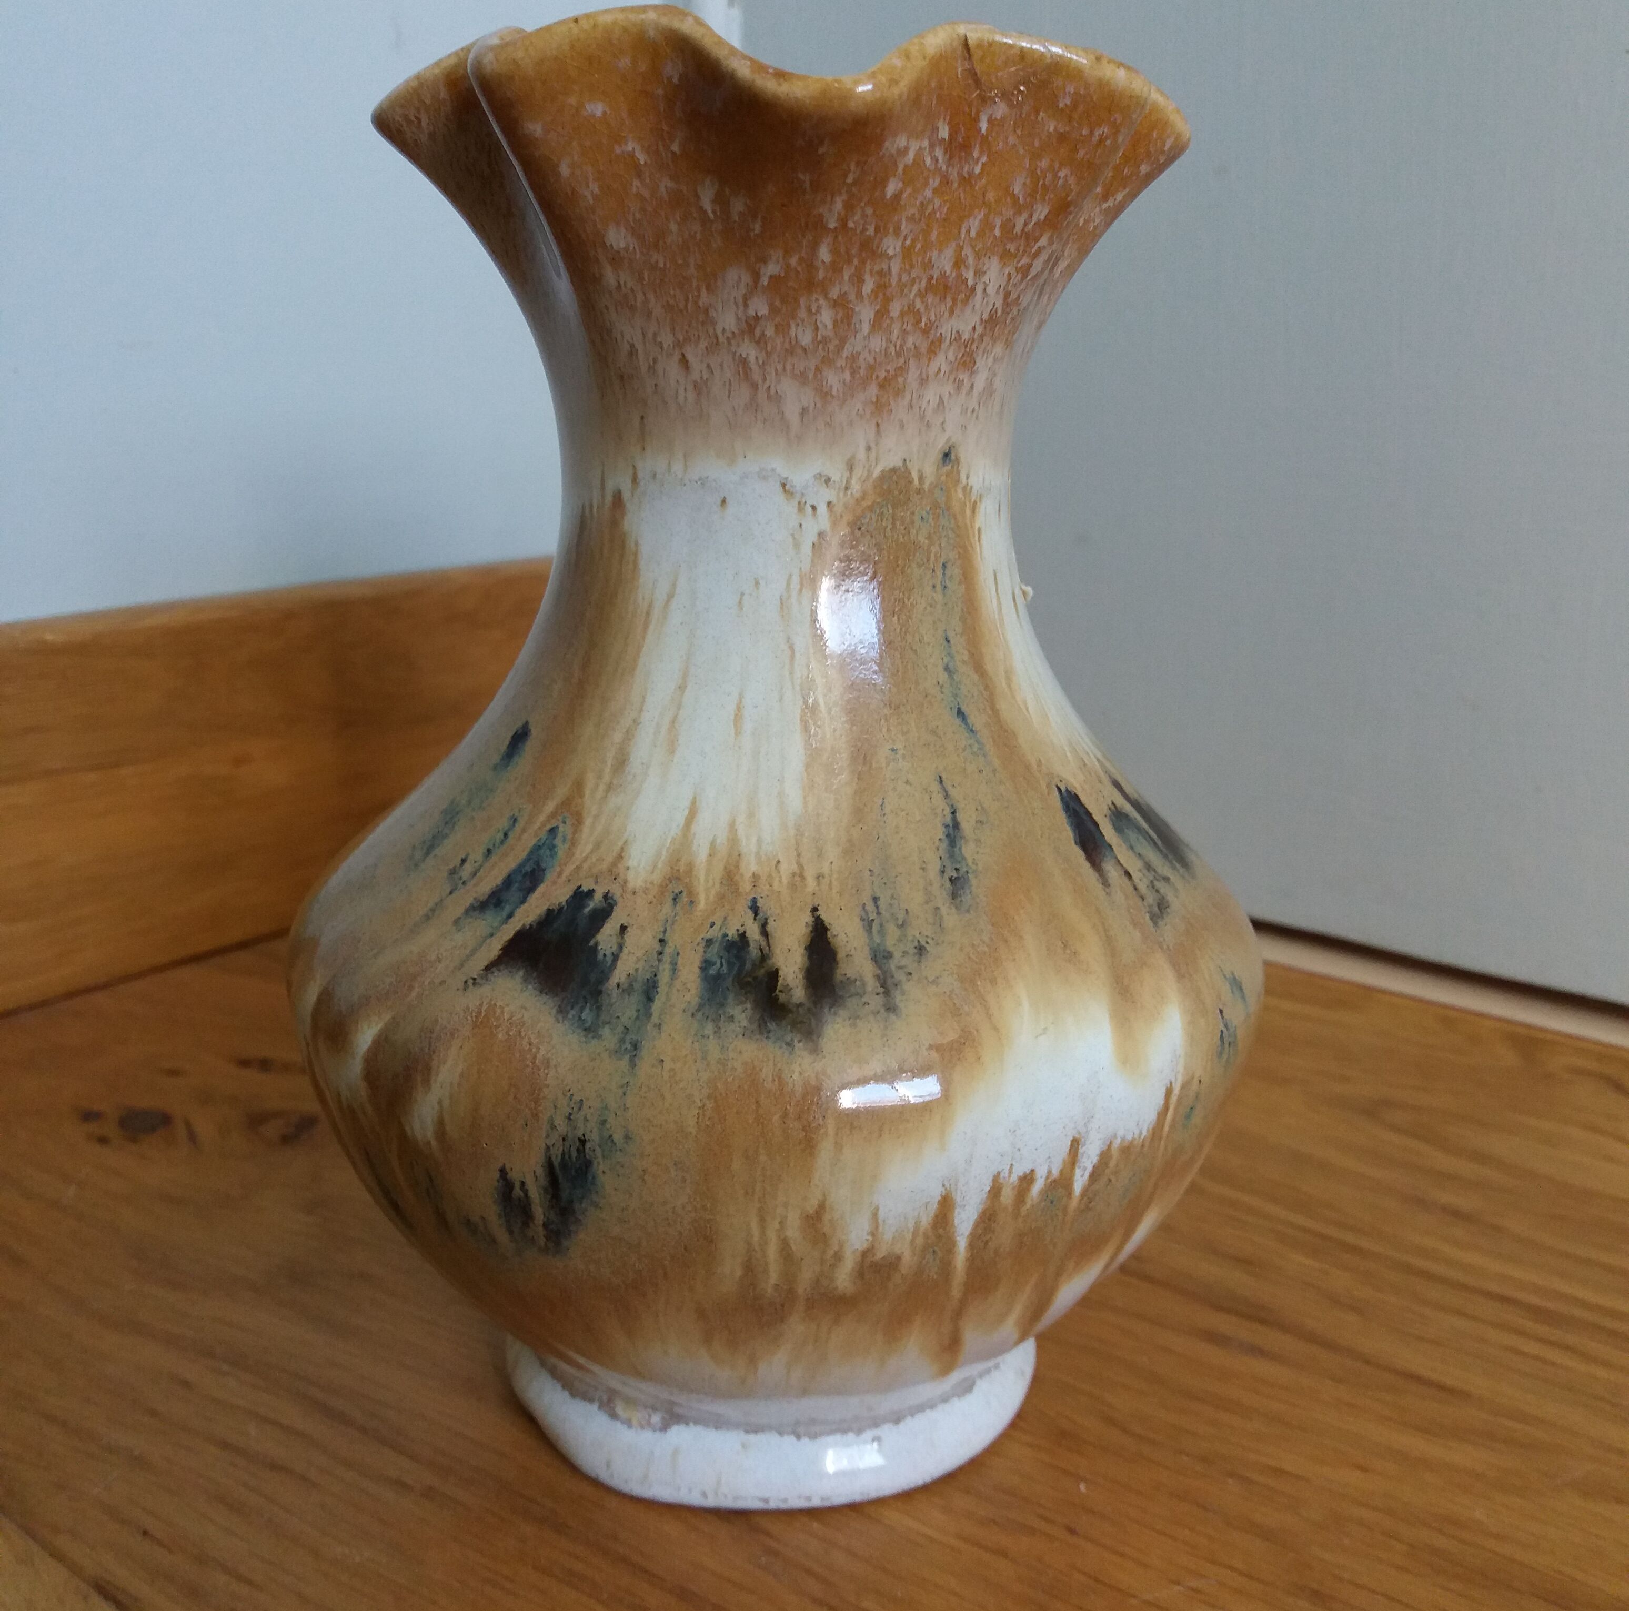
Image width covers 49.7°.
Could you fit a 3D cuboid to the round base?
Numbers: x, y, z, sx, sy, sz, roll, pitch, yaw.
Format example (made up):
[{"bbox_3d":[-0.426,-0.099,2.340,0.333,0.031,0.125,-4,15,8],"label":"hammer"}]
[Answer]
[{"bbox_3d":[-0.007,0.086,0.297,0.089,0.018,0.089,0,15,0],"label":"round base"}]

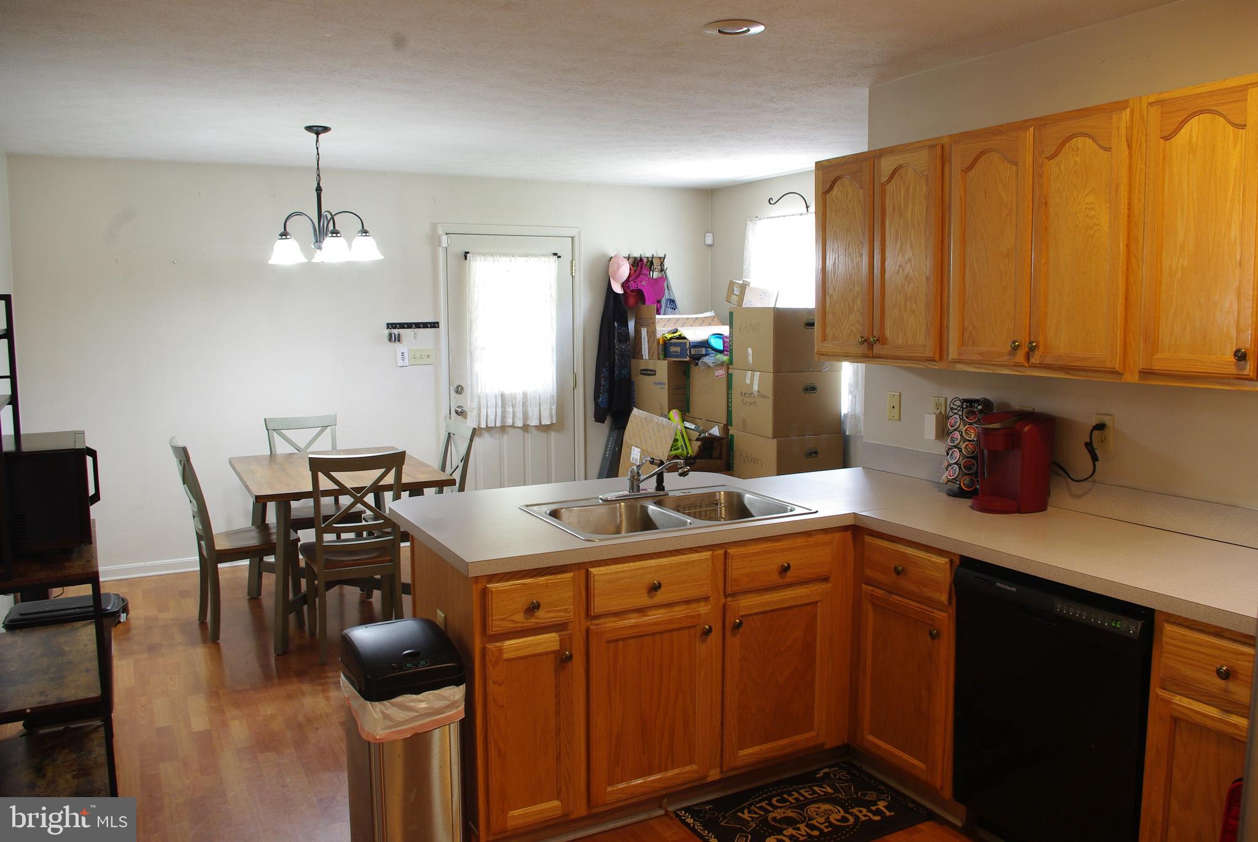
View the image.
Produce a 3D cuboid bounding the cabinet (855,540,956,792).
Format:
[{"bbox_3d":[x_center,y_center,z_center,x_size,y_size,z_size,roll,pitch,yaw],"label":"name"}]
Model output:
[{"bbox_3d":[1.123,0.744,3.134,0.600,0.826,0.450,-4,8,-27],"label":"cabinet"}]

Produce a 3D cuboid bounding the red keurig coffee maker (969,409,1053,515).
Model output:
[{"bbox_3d":[1.245,0.133,3.126,0.270,0.310,0.205,-4,8,-27],"label":"red keurig coffee maker"}]

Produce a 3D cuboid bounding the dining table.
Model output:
[{"bbox_3d":[-1.516,0.628,4.931,0.915,0.777,1.225,-3,7,-26],"label":"dining table"}]

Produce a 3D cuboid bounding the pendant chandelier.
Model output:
[{"bbox_3d":[-1.490,-1.099,4.612,0.575,0.635,0.575,0,7,2],"label":"pendant chandelier"}]

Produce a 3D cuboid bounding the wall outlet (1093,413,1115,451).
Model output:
[{"bbox_3d":[1.498,0.036,2.983,0.012,0.117,0.073,-4,8,-27],"label":"wall outlet"}]

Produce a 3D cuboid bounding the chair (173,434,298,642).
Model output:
[{"bbox_3d":[-1.974,0.571,4.769,0.540,0.960,0.430,-4,8,-27],"label":"chair"}]

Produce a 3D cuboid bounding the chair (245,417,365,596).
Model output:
[{"bbox_3d":[-1.831,0.476,5.475,0.450,0.955,0.560,-4,7,-27],"label":"chair"}]

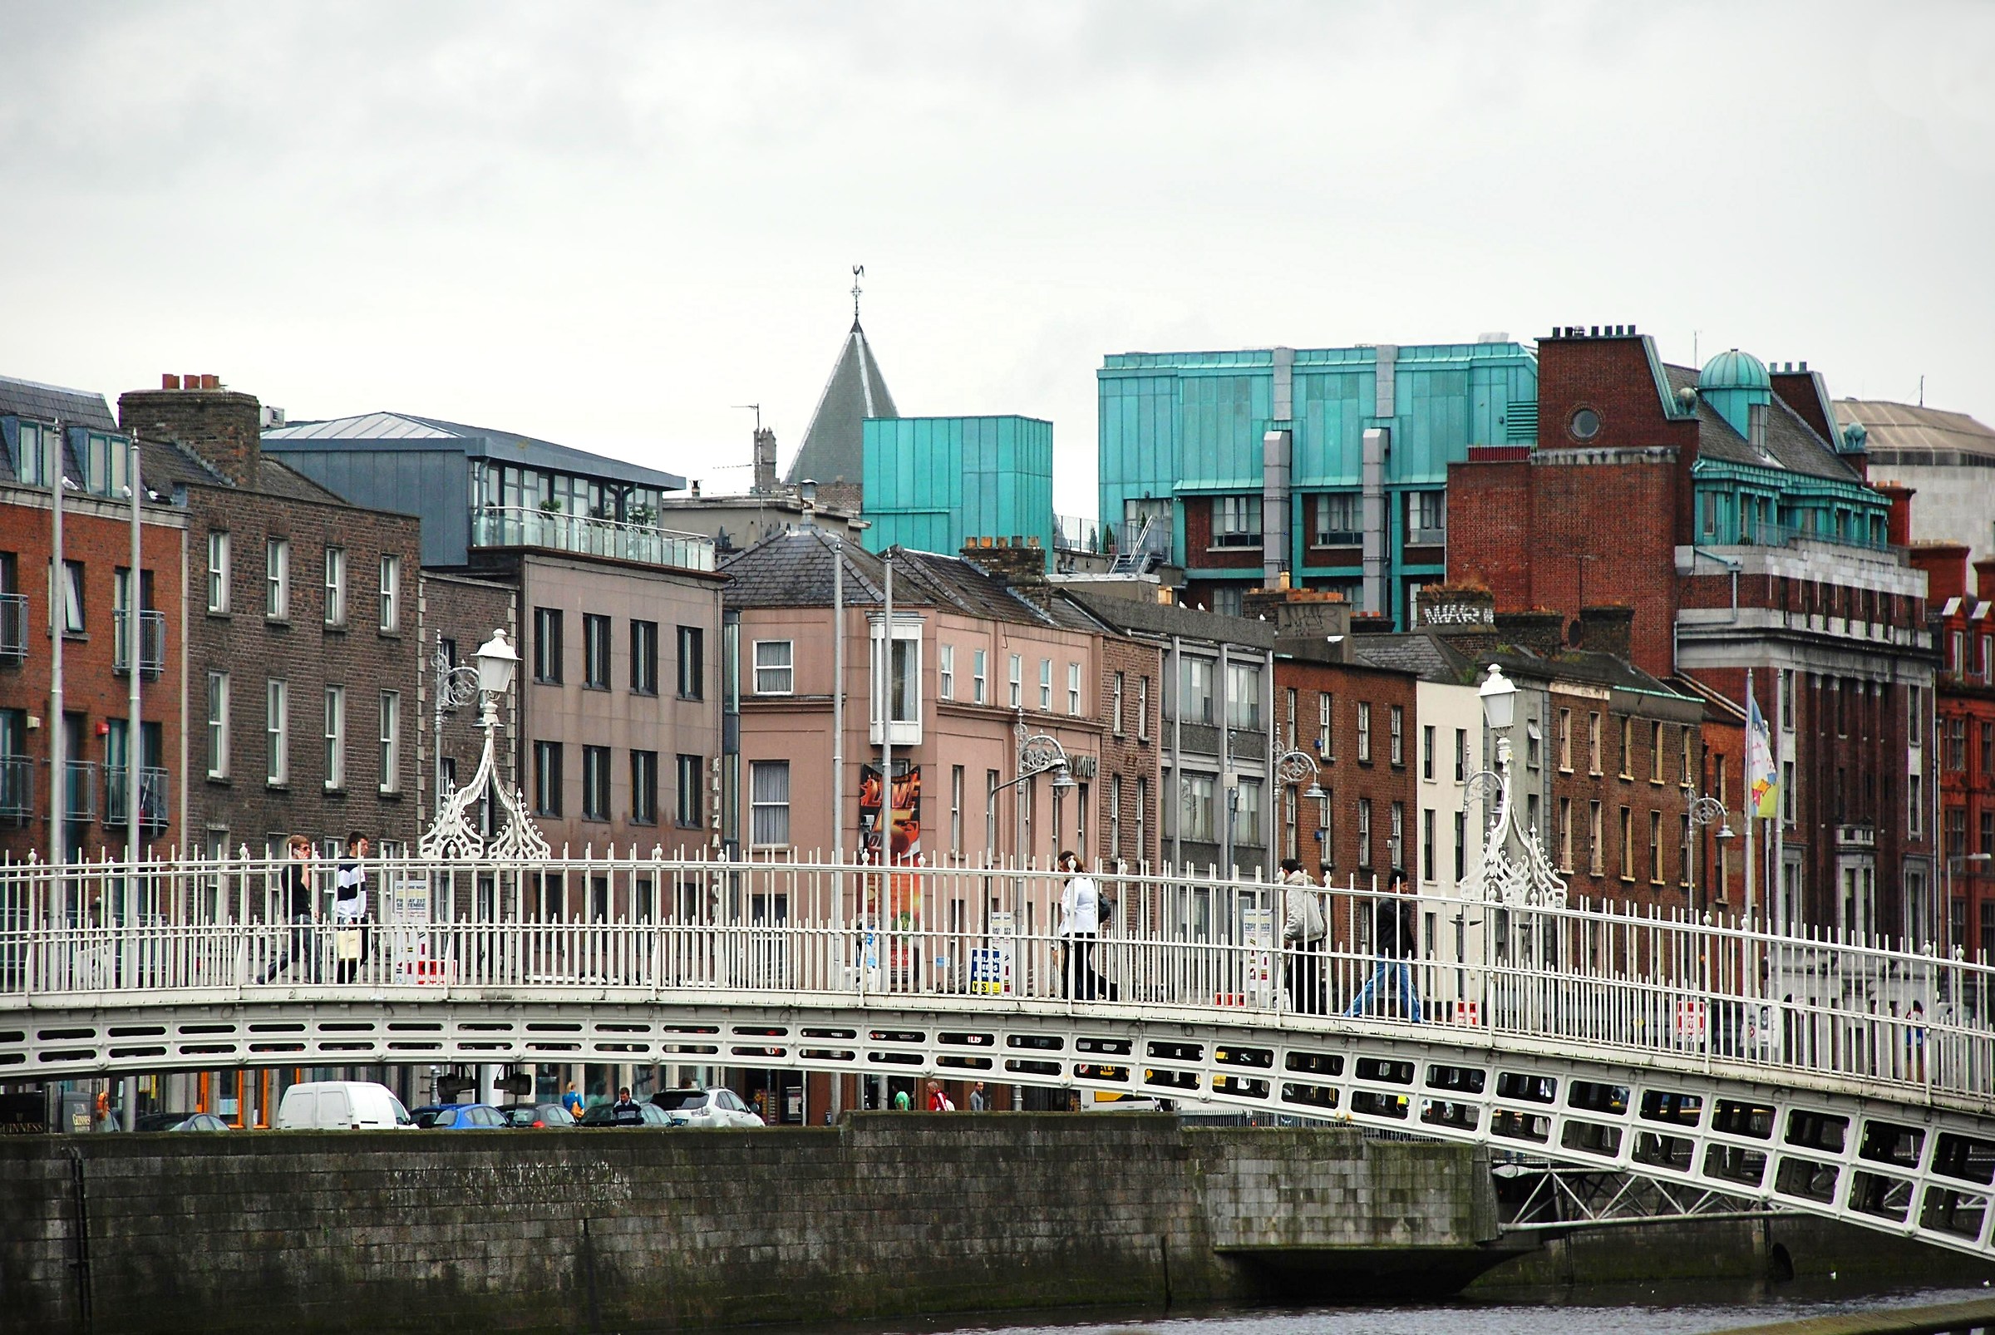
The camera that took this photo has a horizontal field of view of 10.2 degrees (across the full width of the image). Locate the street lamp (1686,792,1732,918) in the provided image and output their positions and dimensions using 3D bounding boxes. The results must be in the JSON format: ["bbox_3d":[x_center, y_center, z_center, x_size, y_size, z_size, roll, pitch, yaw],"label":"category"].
[{"bbox_3d":[20.979,8.405,328.903,1.450,10.417,0.560,-1,-2,17],"label":"street lamp"}]

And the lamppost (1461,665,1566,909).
[{"bbox_3d":[5.860,1.324,127.127,0.720,2.686,3.300,0,-2,11],"label":"lamppost"}]

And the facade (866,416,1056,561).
[{"bbox_3d":[-0.953,-4.717,304.831,4.600,4.191,3.300,-1,-2,16],"label":"facade"}]

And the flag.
[{"bbox_3d":[19.140,2.178,280.124,0.850,3.190,0.300,0,-2,-6],"label":"flag"}]

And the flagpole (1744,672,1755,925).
[{"bbox_3d":[20.580,6.436,306.957,0.170,12.879,0.170,0,-2,0],"label":"flagpole"}]

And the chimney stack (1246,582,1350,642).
[{"bbox_3d":[8.494,-1.499,317.574,3.100,1.800,1.100,-1,-2,18],"label":"chimney stack"}]

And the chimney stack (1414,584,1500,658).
[{"bbox_3d":[13.626,-1.386,332.971,2.500,2.200,1.000,-1,-2,18],"label":"chimney stack"}]

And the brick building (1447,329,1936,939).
[{"bbox_3d":[22.934,2.786,375.232,12.000,26.410,20.610,-1,-2,20],"label":"brick building"}]

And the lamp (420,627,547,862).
[{"bbox_3d":[-5.907,0.891,129.543,0.720,2.683,3.300,0,-2,11],"label":"lamp"}]

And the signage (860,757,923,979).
[{"bbox_3d":[-2.609,5.020,277.974,1.700,5.330,0.100,1,-2,-26],"label":"signage"}]

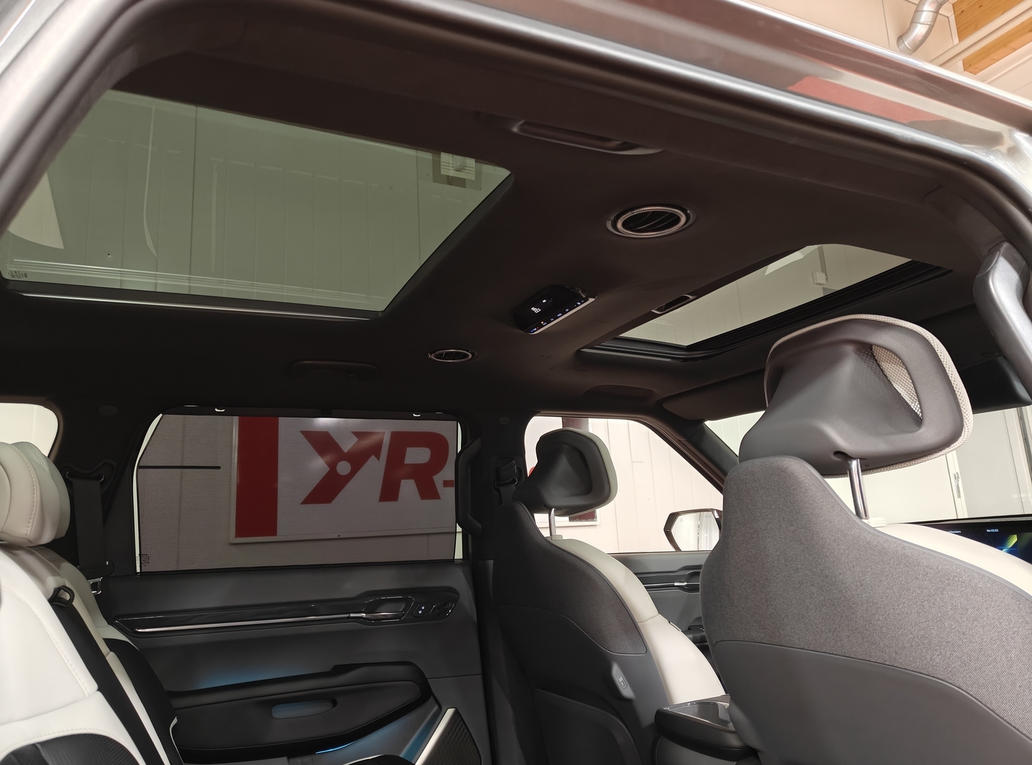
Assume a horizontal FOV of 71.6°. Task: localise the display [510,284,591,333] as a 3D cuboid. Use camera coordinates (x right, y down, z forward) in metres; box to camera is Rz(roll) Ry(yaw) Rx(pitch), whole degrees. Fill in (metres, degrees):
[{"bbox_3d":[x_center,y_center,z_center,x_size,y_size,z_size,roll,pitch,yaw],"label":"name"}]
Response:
[{"bbox_3d":[0.056,-0.133,1.214,0.068,0.023,0.200,31,-24,-16],"label":"display"}]

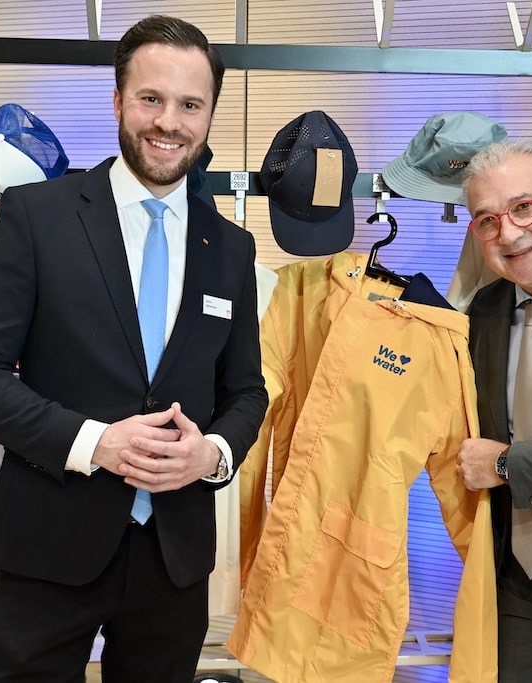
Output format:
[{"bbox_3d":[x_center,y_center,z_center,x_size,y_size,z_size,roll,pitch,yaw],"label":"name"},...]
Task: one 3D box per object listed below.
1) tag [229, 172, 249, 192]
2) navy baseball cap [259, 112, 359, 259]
[{"bbox_3d":[-0.053,-0.328,1.987,0.038,0.037,0.004,0,7,-5],"label":"tag"},{"bbox_3d":[0.092,-0.326,1.905,0.193,0.283,0.145,-1,-12,-1],"label":"navy baseball cap"}]

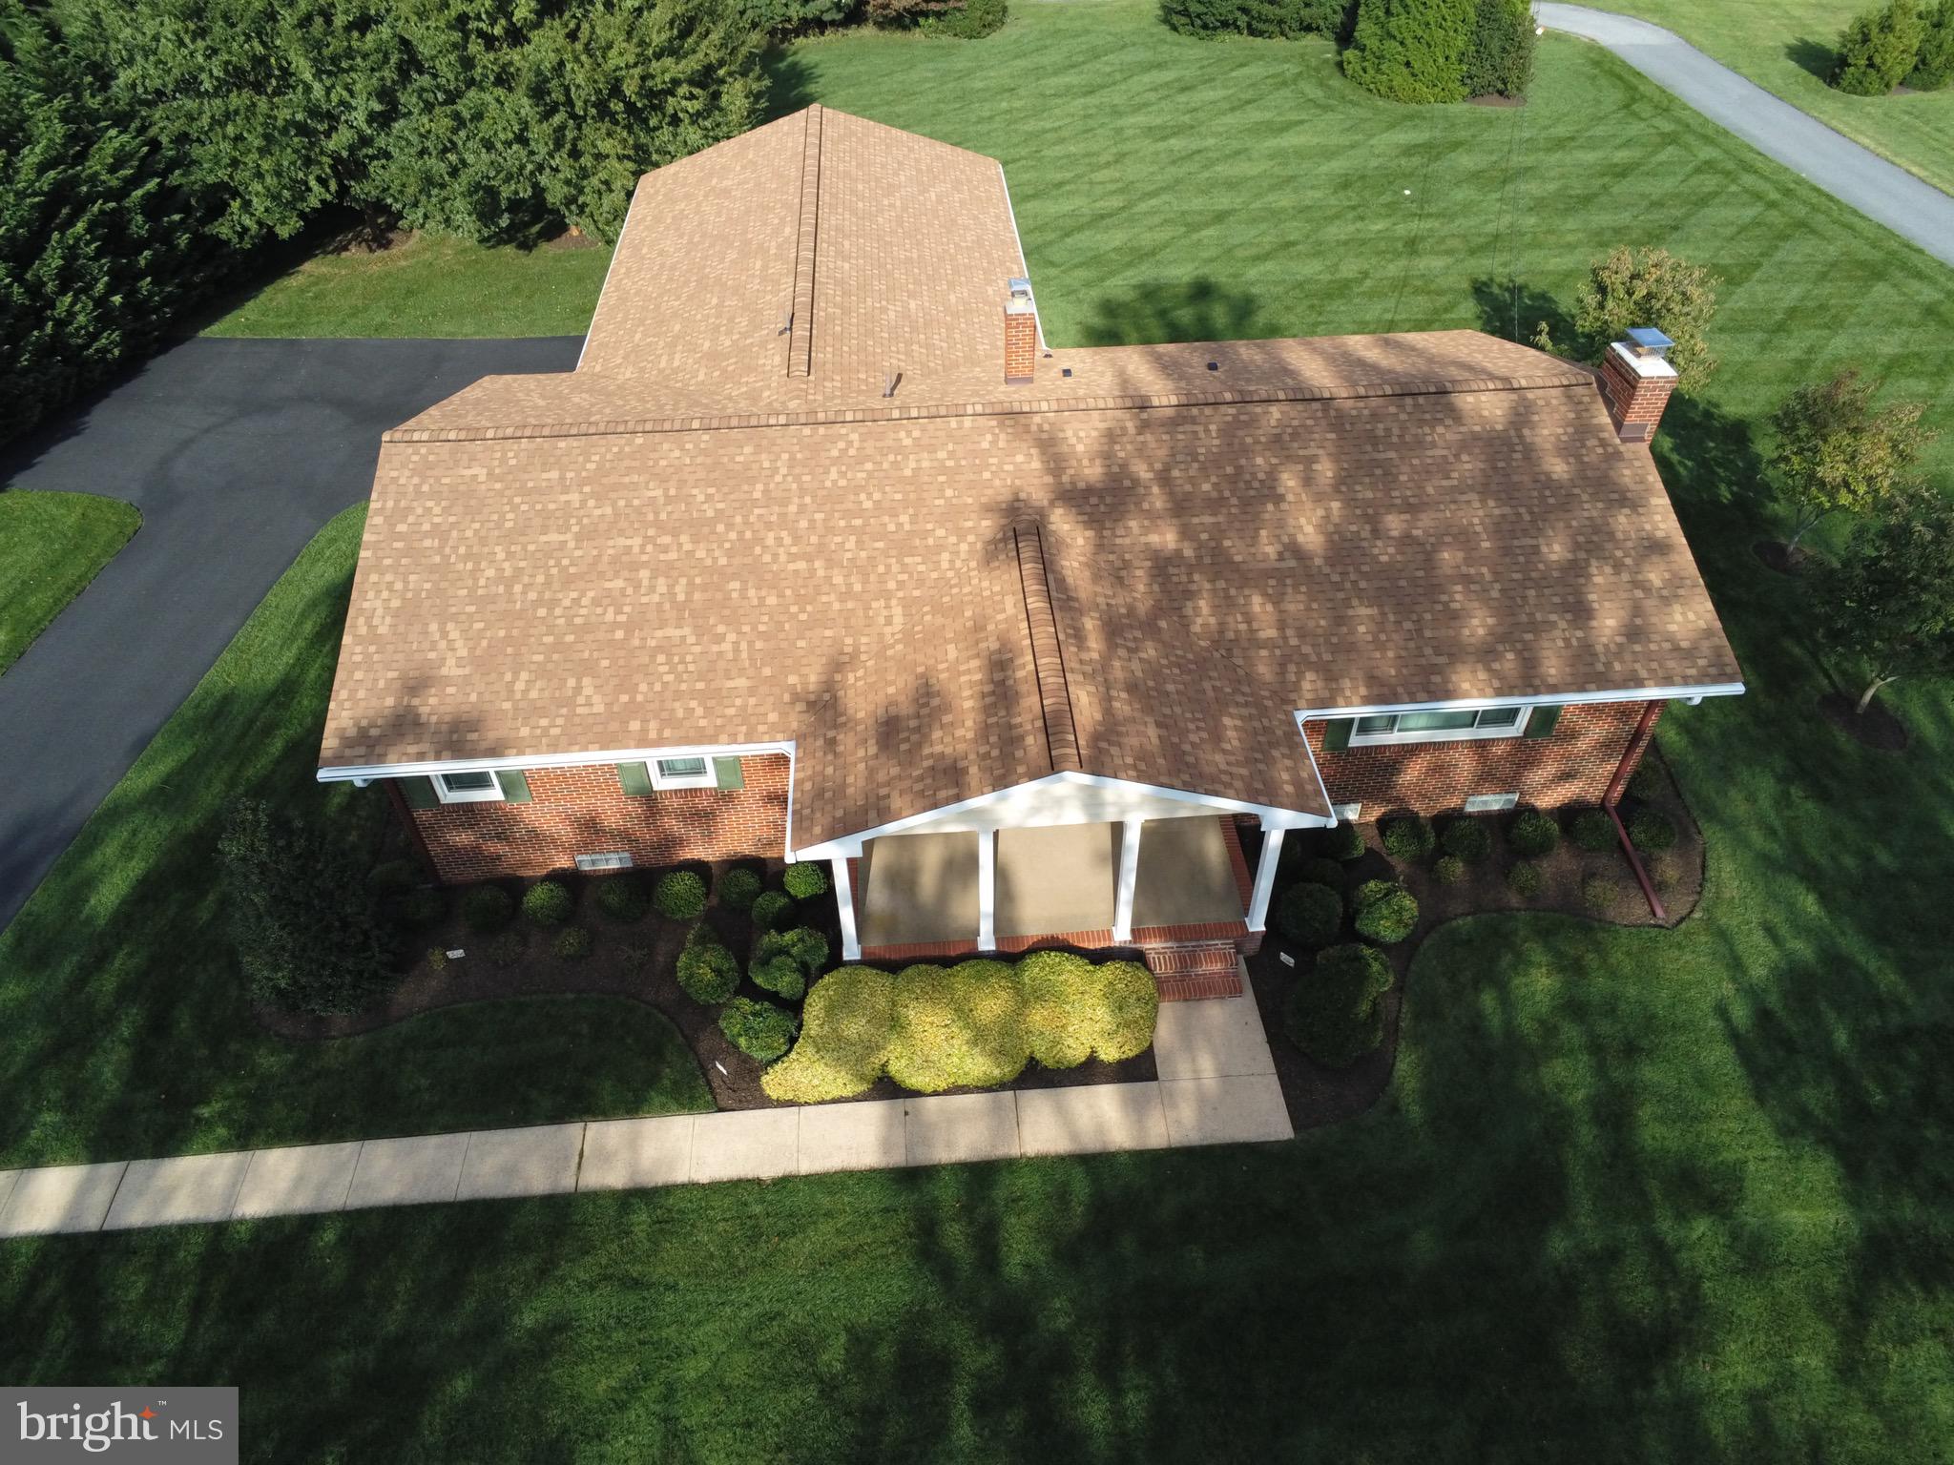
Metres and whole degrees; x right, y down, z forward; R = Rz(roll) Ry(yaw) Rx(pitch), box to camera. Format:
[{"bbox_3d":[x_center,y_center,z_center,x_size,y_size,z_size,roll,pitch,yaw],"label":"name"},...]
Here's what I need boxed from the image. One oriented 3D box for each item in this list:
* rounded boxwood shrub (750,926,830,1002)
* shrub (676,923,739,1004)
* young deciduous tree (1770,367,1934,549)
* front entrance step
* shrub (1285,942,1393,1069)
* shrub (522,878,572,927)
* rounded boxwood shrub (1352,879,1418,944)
[{"bbox_3d":[-2.474,3.059,17.192,1.042,0.912,1.042,-3,44,-2],"label":"rounded boxwood shrub"},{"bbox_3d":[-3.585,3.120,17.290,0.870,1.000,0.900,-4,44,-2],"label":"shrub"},{"bbox_3d":[15.311,-4.747,23.155,2.550,3.640,2.550,-3,44,-2],"label":"young deciduous tree"},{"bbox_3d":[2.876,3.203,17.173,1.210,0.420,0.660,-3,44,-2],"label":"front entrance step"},{"bbox_3d":[4.592,3.467,16.513,1.400,1.300,1.500,-4,44,-2],"label":"shrub"},{"bbox_3d":[-6.074,2.401,18.324,0.690,0.680,0.690,-4,44,-2],"label":"shrub"},{"bbox_3d":[5.574,2.445,17.716,0.867,0.807,0.867,-3,44,-2],"label":"rounded boxwood shrub"}]

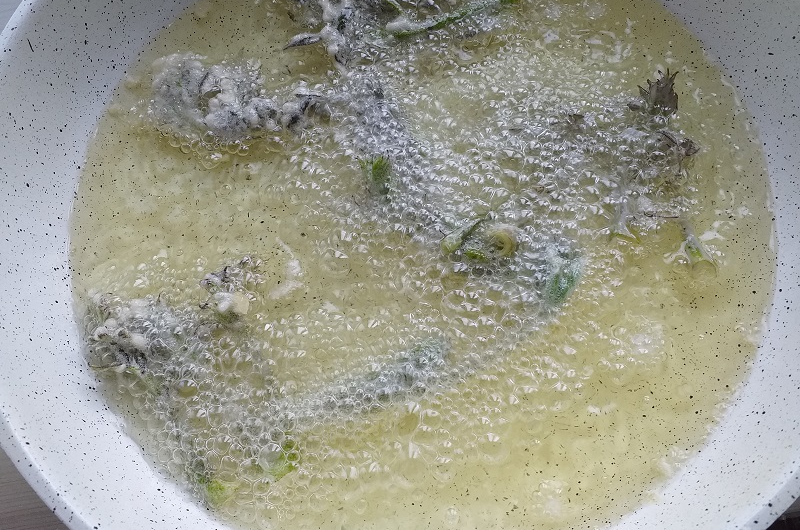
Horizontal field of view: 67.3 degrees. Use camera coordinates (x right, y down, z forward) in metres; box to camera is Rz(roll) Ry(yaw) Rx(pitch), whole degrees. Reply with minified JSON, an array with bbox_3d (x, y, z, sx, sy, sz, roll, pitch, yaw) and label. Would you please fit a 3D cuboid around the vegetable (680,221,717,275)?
[{"bbox_3d":[0.111,-0.006,0.224,0.011,0.008,0.019,-13,72,-1],"label":"vegetable"}]

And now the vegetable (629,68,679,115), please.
[{"bbox_3d":[0.101,-0.070,0.241,0.018,0.012,0.015,1,73,4],"label":"vegetable"}]

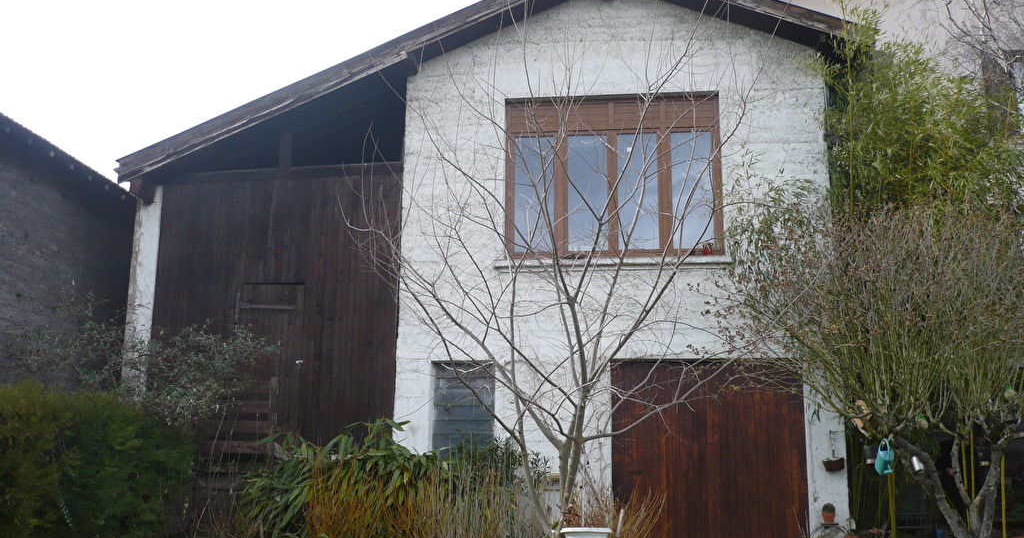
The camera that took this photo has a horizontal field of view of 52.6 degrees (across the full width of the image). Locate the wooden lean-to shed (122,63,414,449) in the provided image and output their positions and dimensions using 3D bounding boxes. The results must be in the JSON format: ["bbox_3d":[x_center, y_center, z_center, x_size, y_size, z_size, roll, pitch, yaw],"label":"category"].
[{"bbox_3d":[-2.831,0.248,13.917,3.380,4.470,4.000,-1,-12,6],"label":"wooden lean-to shed"}]

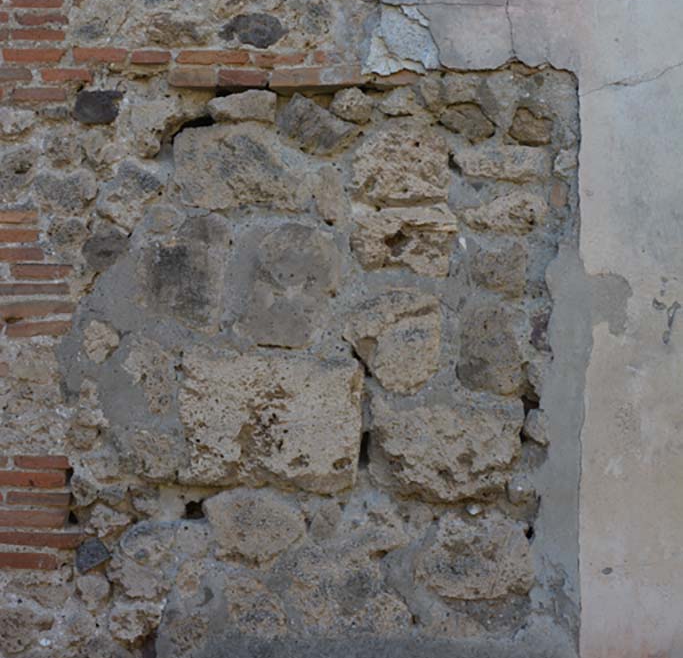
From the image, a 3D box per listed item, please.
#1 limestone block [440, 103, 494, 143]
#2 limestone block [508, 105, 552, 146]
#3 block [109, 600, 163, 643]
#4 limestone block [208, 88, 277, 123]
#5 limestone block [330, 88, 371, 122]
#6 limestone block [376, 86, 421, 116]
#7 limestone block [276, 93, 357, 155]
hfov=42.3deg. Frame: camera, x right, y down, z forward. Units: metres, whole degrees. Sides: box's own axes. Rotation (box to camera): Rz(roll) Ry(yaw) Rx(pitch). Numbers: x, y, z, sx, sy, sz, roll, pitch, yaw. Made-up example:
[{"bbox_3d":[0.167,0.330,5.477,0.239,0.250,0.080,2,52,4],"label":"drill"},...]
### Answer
[{"bbox_3d":[0.330,-0.548,2.380,0.143,0.100,0.100,0,0,0],"label":"limestone block"},{"bbox_3d":[0.533,-0.575,2.489,0.123,0.112,0.085,0,-2,0],"label":"limestone block"},{"bbox_3d":[-0.569,0.808,2.436,0.148,0.120,0.100,0,-2,0],"label":"block"},{"bbox_3d":[-0.283,-0.638,2.518,0.191,0.101,0.120,0,-2,0],"label":"limestone block"},{"bbox_3d":[0.029,-0.636,2.511,0.119,0.102,0.085,0,-2,0],"label":"limestone block"},{"bbox_3d":[0.150,-0.599,2.360,0.111,0.068,0.080,0,0,0],"label":"limestone block"},{"bbox_3d":[-0.072,-0.587,2.532,0.226,0.175,0.130,0,-2,0],"label":"limestone block"}]

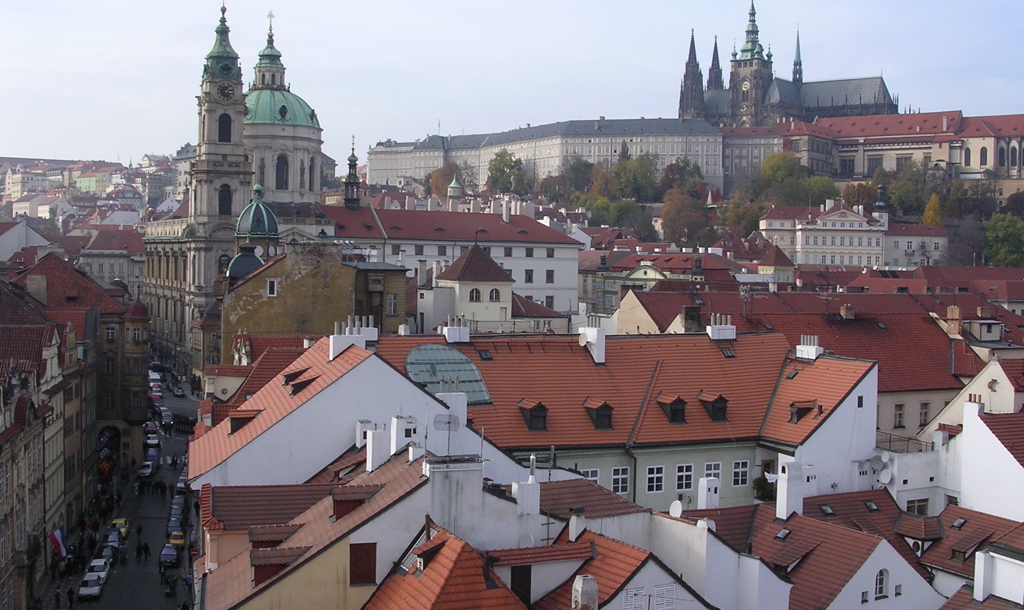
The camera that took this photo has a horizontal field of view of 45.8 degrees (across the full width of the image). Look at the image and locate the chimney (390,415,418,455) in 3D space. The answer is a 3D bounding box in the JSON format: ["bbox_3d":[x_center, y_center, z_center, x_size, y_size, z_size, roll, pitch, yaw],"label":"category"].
[{"bbox_3d":[-5.535,6.729,62.500,1.150,2.020,0.620,0,3,-27],"label":"chimney"}]

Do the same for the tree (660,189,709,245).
[{"bbox_3d":[63.110,-31.922,445.000,16.000,20.500,15.000,1,2,0],"label":"tree"}]

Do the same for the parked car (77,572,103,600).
[{"bbox_3d":[-36.445,24.583,105.190,1.660,1.410,4.000,1,2,-13],"label":"parked car"}]

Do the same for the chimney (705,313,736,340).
[{"bbox_3d":[15.011,1.553,87.000,2.020,1.870,0.680,0,3,-24],"label":"chimney"}]

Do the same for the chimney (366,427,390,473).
[{"bbox_3d":[-6.751,7.368,61.500,0.980,2.220,0.730,0,3,-27],"label":"chimney"}]

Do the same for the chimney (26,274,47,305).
[{"bbox_3d":[-47.828,-1.560,122.000,1.800,3.000,0.700,1,2,-13],"label":"chimney"}]

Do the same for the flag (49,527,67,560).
[{"bbox_3d":[-38.555,20.272,103.000,1.450,2.700,0.400,1,2,-13],"label":"flag"}]

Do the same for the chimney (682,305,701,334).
[{"bbox_3d":[15.139,1.276,102.000,1.550,2.450,0.600,0,3,-26],"label":"chimney"}]

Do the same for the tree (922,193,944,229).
[{"bbox_3d":[118.024,-25.932,340.000,5.600,11.000,5.600,1,2,0],"label":"tree"}]

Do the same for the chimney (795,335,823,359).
[{"bbox_3d":[20.387,2.898,83.000,0.740,1.670,1.820,0,3,-30],"label":"chimney"}]

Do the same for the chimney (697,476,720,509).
[{"bbox_3d":[11.406,11.105,70.380,0.870,2.300,1.020,0,2,-18],"label":"chimney"}]

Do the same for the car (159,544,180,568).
[{"bbox_3d":[-31.912,23.368,113.000,1.670,1.420,4.000,1,2,-13],"label":"car"}]

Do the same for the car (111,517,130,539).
[{"bbox_3d":[-39.463,22.523,122.000,1.640,1.450,3.750,1,2,-13],"label":"car"}]

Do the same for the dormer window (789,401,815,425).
[{"bbox_3d":[21.803,8.000,90.936,1.750,1.680,1.320,0,2,-23],"label":"dormer window"}]

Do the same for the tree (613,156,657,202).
[{"bbox_3d":[51.328,-52.152,500.000,17.000,19.000,15.000,1,2,0],"label":"tree"}]

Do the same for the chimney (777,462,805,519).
[{"bbox_3d":[14.561,9.723,63.500,1.120,2.750,0.740,0,2,-28],"label":"chimney"}]

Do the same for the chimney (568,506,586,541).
[{"bbox_3d":[3.034,10.103,56.000,0.600,1.550,0.430,0,2,-27],"label":"chimney"}]

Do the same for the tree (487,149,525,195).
[{"bbox_3d":[-3.234,-60.866,560.355,17.000,21.880,17.000,1,2,0],"label":"tree"}]

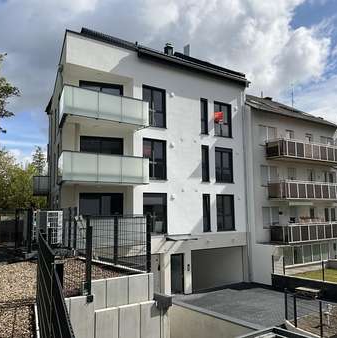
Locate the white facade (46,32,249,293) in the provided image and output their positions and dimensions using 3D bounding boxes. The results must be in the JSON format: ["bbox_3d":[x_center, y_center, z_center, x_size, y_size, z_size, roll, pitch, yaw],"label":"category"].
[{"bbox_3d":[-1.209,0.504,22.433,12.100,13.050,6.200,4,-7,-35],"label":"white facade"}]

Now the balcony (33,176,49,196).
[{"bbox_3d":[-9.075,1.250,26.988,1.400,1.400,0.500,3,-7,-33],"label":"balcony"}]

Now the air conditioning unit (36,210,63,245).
[{"bbox_3d":[-4.525,2.253,14.547,0.850,1.300,0.500,5,-8,-42],"label":"air conditioning unit"}]

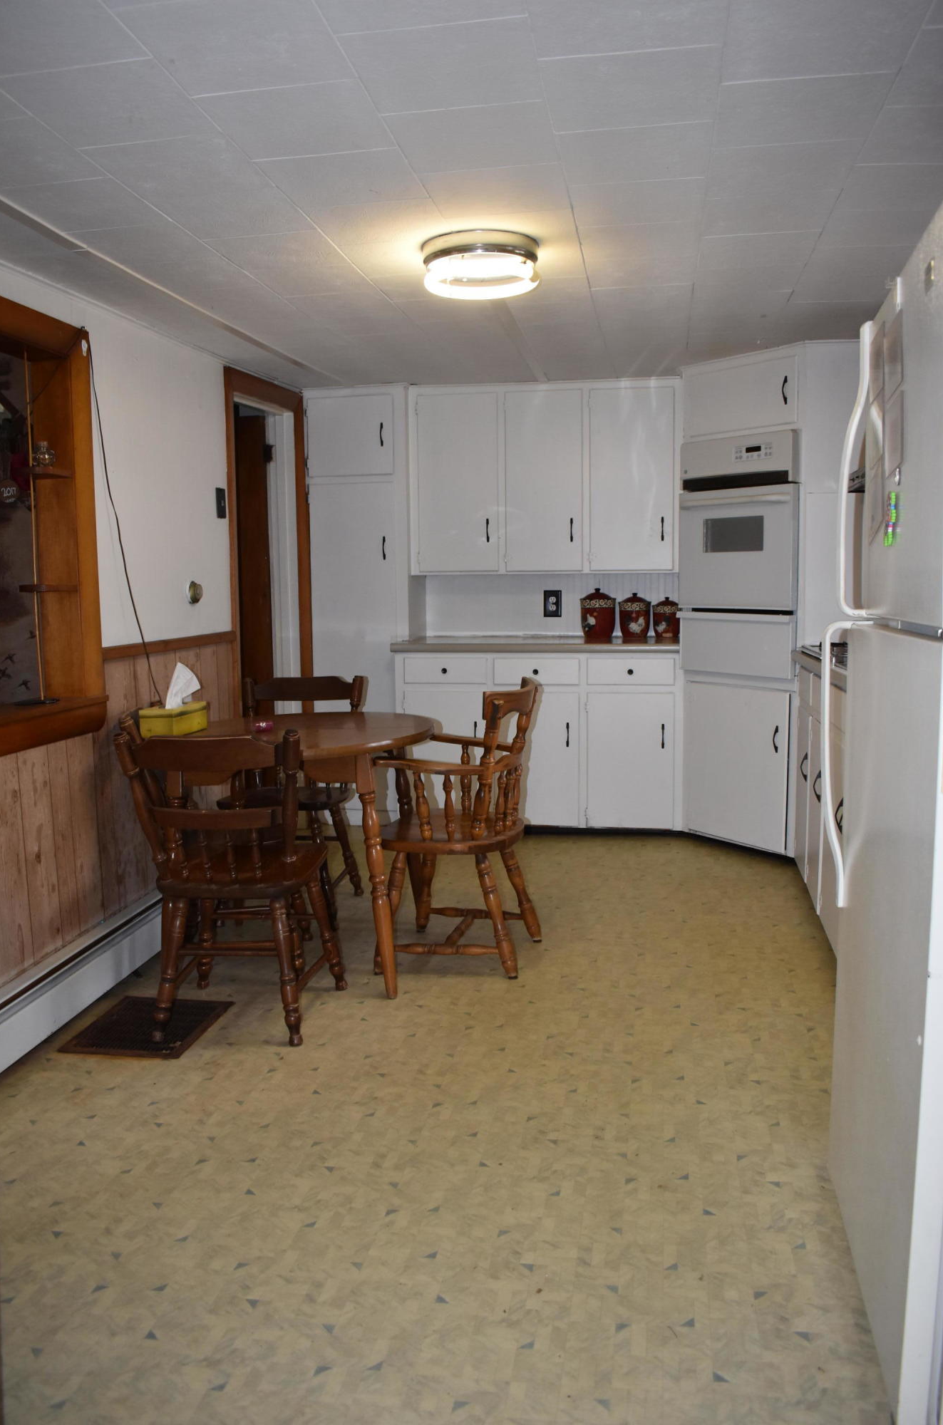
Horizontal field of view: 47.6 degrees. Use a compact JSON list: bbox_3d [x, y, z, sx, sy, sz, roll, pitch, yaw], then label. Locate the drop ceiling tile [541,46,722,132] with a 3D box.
[{"bbox_3d":[0.289,-1.127,1.929,0.307,0.015,0.304,0,7,10],"label":"drop ceiling tile"}]

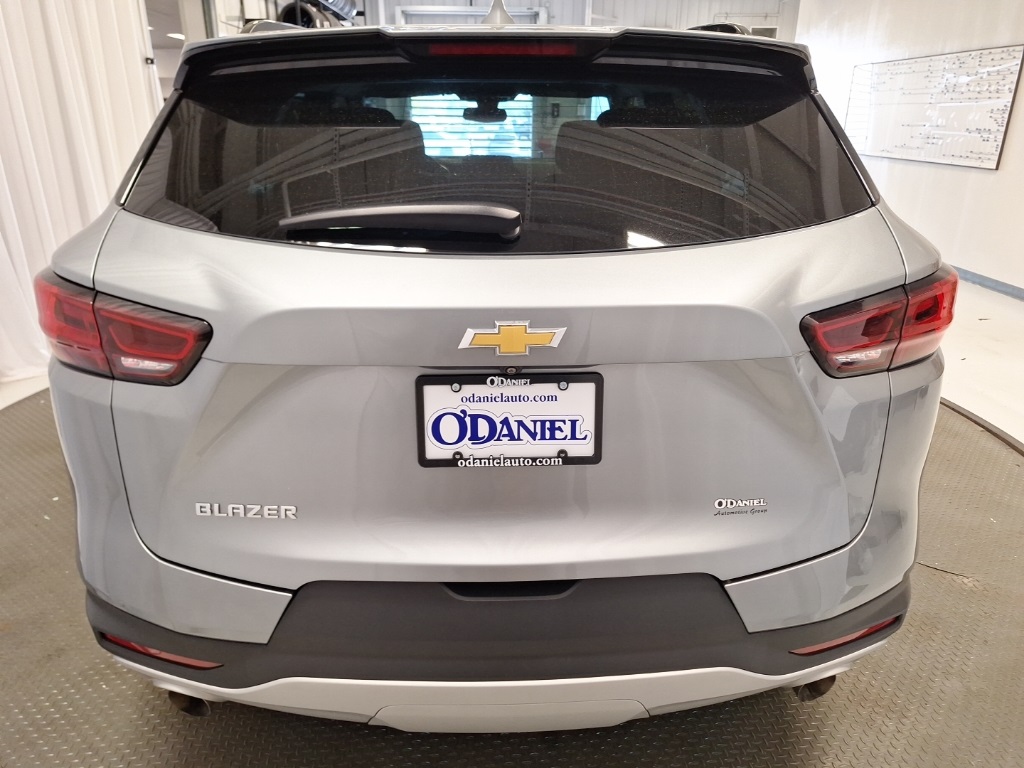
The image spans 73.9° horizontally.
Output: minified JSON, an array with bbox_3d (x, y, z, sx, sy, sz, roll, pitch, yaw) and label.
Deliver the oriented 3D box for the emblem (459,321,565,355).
[{"bbox_3d":[0.001,-0.072,1.081,0.172,0.056,0.015,-1,15,-2],"label":"emblem"}]

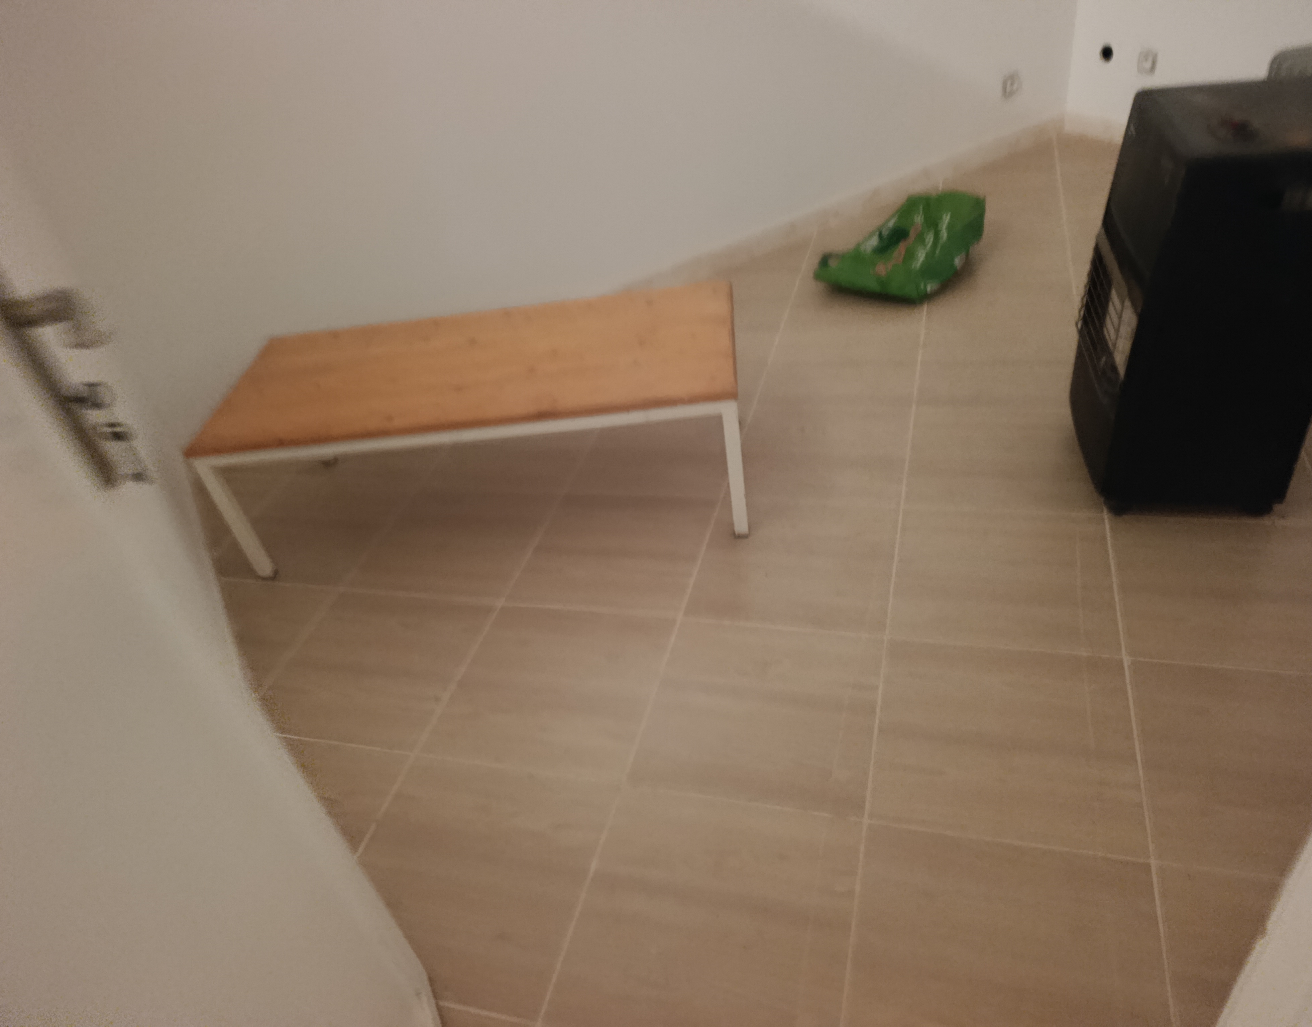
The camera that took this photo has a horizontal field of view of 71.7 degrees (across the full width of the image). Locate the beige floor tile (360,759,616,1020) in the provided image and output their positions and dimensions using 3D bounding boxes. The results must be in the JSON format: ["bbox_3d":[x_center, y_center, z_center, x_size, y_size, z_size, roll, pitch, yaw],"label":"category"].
[{"bbox_3d":[-0.324,0.627,1.584,0.435,0.015,0.429,3,40,18],"label":"beige floor tile"}]

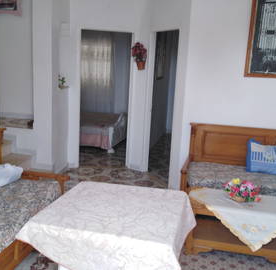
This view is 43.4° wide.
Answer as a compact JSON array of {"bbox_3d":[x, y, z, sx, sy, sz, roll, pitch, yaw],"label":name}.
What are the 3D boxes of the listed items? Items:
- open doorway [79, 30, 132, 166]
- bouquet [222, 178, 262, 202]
[{"bbox_3d":[-0.498,-0.493,5.206,0.750,2.040,0.140,2,11,-5],"label":"open doorway"},{"bbox_3d":[0.909,0.468,3.001,0.320,0.180,0.250,6,12,17],"label":"bouquet"}]

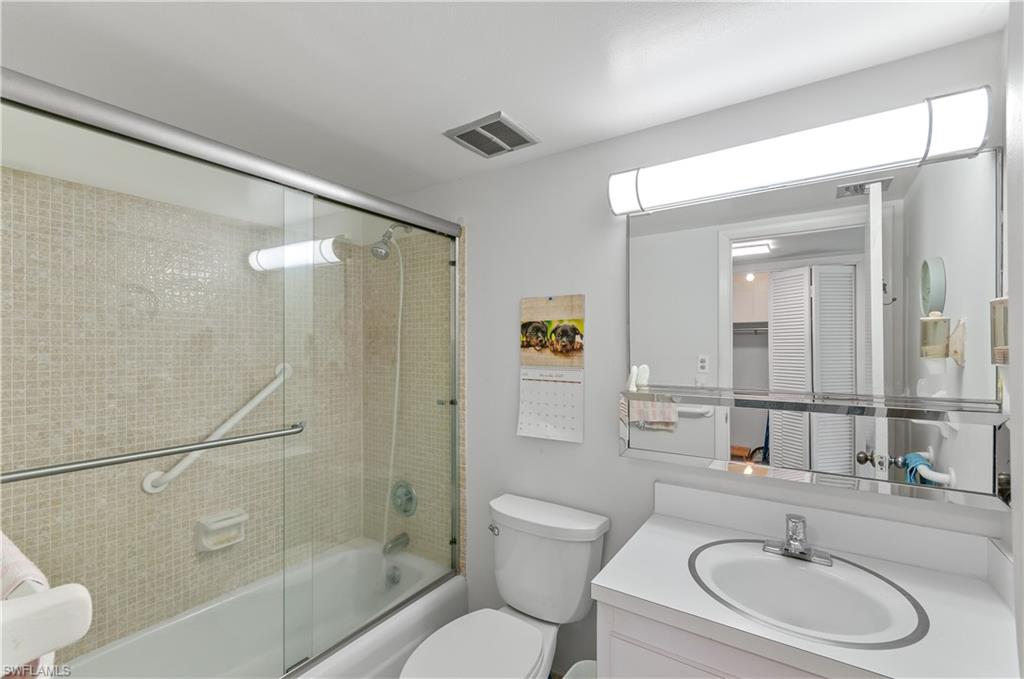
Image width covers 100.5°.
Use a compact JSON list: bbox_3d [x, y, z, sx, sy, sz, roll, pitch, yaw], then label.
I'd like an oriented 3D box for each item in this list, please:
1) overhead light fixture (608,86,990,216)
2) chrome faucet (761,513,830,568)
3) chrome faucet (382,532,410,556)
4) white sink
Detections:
[{"bbox_3d":[0.770,-0.556,1.314,0.950,0.185,0.112,-1,-1,33],"label":"overhead light fixture"},{"bbox_3d":[0.768,0.546,1.149,0.156,0.114,0.150,-1,-1,33],"label":"chrome faucet"},{"bbox_3d":[-0.595,1.058,2.191,0.064,0.075,0.130,-1,-1,33],"label":"chrome faucet"},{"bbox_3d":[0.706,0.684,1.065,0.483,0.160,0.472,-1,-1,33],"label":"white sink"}]

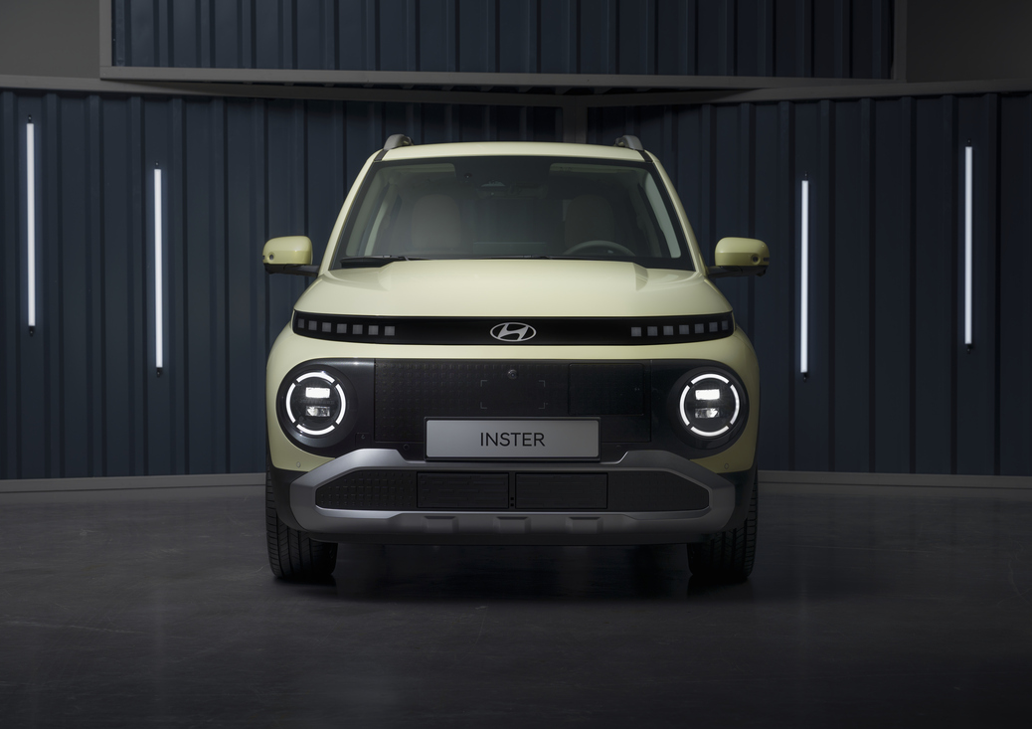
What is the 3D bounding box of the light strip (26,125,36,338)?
[{"bbox_3d":[-2.481,-0.708,9.945,0.034,1.120,0.036,0,1,-20],"label":"light strip"}]

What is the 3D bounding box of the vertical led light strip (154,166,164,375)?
[{"bbox_3d":[-1.871,-0.495,10.177,0.034,1.121,0.036,0,1,-20],"label":"vertical led light strip"}]

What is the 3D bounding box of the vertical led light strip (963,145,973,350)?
[{"bbox_3d":[2.376,-0.621,10.207,0.034,1.121,0.036,0,1,18],"label":"vertical led light strip"}]

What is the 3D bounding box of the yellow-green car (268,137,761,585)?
[{"bbox_3d":[-0.006,-0.107,7.760,1.800,1.600,3.825,0,1,0],"label":"yellow-green car"}]

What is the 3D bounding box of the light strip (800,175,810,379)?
[{"bbox_3d":[1.554,-0.467,10.470,0.034,1.121,0.036,0,1,18],"label":"light strip"}]

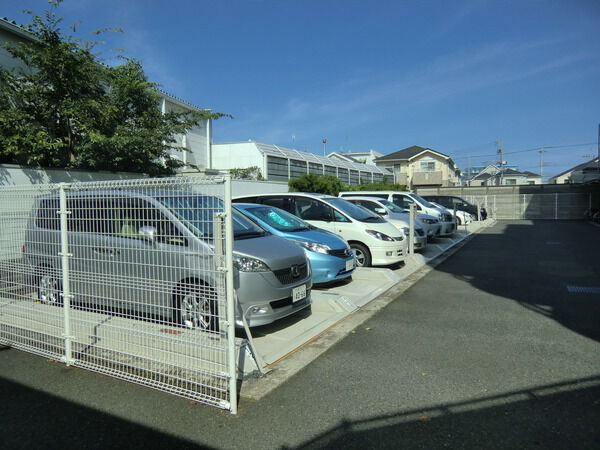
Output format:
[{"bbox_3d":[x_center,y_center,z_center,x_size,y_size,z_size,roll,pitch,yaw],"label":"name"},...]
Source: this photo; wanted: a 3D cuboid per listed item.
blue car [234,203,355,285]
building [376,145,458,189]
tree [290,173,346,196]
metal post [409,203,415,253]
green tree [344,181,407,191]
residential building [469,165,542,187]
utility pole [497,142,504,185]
[{"bbox_3d":[-0.898,0.326,8.257,4.100,1.525,1.700,1,4,28],"label":"blue car"},{"bbox_3d":[13.679,-5.008,47.525,8.400,8.100,8.500,1,3,28],"label":"building"},{"bbox_3d":[0.738,-0.862,19.242,2.000,2.900,3.000,1,3,28],"label":"tree"},{"bbox_3d":[2.865,0.090,10.691,0.120,1.360,0.120,1,3,28],"label":"metal post"},{"bbox_3d":[4.870,-1.216,26.890,1.700,2.750,11.500,1,3,28],"label":"green tree"},{"bbox_3d":[33.593,-5.990,68.004,11.800,7.600,9.000,1,3,28],"label":"residential building"},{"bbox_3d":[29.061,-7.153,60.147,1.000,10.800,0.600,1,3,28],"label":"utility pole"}]

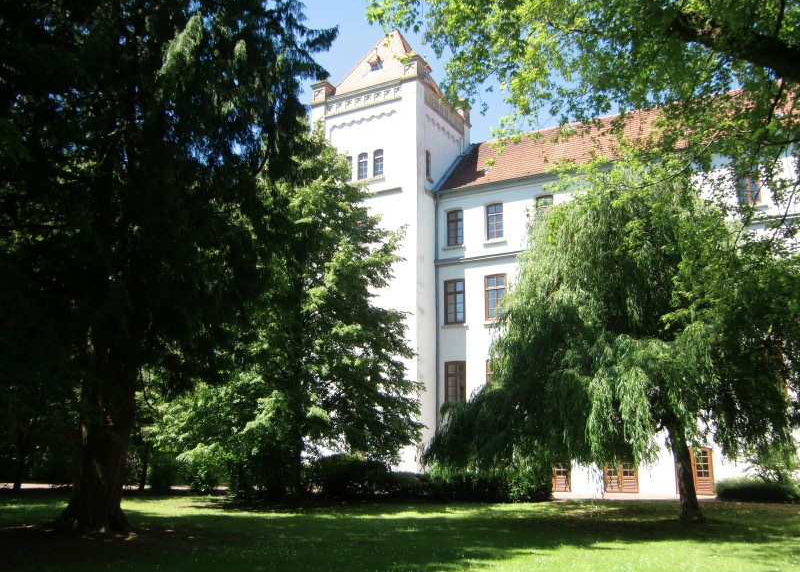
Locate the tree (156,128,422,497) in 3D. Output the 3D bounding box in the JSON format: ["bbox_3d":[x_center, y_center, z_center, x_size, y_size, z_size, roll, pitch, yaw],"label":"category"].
[{"bbox_3d":[-4.370,0.500,26.400,10.300,14.800,9.800,0,-12,0],"label":"tree"}]

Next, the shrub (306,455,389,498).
[{"bbox_3d":[-1.990,7.120,25.400,3.250,1.600,2.600,0,-12,0],"label":"shrub"}]

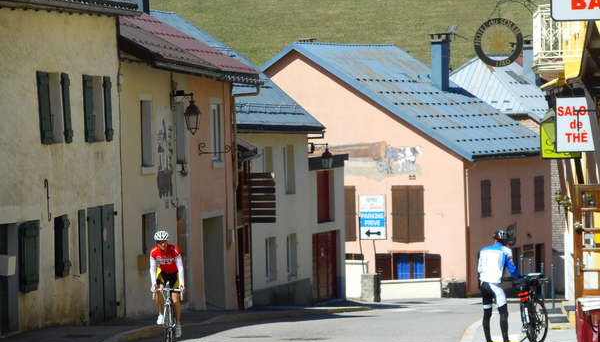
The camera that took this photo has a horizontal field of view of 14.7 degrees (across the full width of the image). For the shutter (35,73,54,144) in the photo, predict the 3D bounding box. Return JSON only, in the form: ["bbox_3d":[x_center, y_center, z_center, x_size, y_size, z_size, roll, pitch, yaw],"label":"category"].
[{"bbox_3d":[-4.510,-1.112,41.000,0.050,1.270,0.480,-1,1,14],"label":"shutter"}]

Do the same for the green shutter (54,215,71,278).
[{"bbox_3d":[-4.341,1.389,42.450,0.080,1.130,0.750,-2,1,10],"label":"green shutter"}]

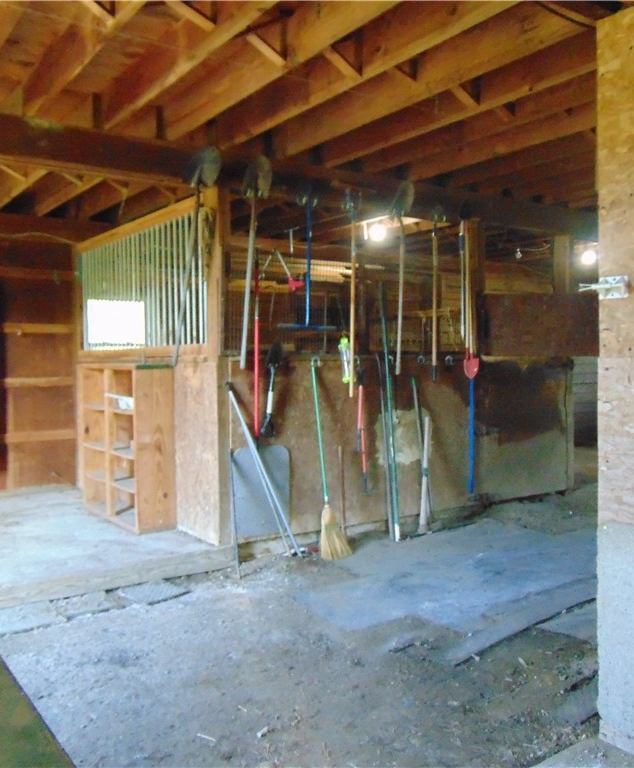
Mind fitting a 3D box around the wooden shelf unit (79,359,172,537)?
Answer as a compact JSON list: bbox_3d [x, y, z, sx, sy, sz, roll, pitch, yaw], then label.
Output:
[{"bbox_3d":[-1.486,0.443,5.687,0.290,1.178,1.250,-2,2,-35],"label":"wooden shelf unit"}]

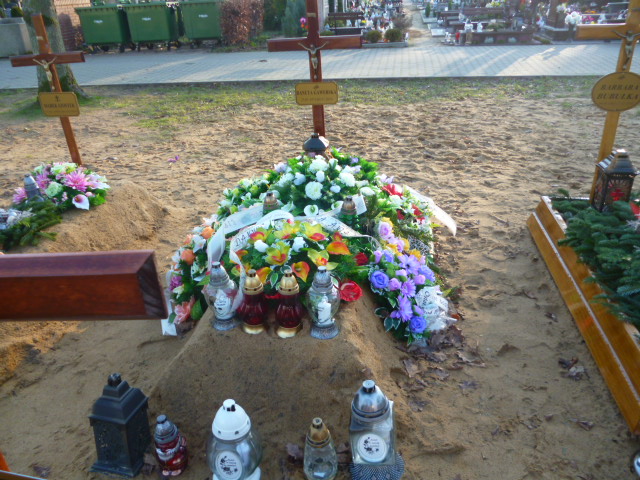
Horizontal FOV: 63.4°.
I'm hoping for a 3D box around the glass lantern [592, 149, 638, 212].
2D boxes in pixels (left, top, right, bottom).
[{"bbox_3d":[1.648,-0.333,2.857,0.175,0.330,0.175,-4,26,-3],"label":"glass lantern"}]

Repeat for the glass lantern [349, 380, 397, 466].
[{"bbox_3d":[0.150,0.521,1.473,0.125,0.280,0.125,0,26,5],"label":"glass lantern"}]

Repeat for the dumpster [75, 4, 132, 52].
[{"bbox_3d":[-6.377,-6.347,15.500,1.330,1.250,1.050,-3,26,-2],"label":"dumpster"}]

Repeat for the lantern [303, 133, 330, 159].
[{"bbox_3d":[-0.026,-0.545,3.380,0.165,0.290,0.165,-6,26,-8],"label":"lantern"}]

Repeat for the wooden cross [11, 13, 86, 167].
[{"bbox_3d":[-2.098,-1.181,4.165,0.575,1.210,0.090,-5,25,-2],"label":"wooden cross"}]

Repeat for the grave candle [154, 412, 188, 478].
[{"bbox_3d":[-0.439,0.585,1.482,0.095,0.205,0.090,-4,26,-7],"label":"grave candle"}]

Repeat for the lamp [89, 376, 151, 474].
[{"bbox_3d":[-0.593,0.520,1.508,0.140,0.315,0.140,7,21,8],"label":"lamp"}]

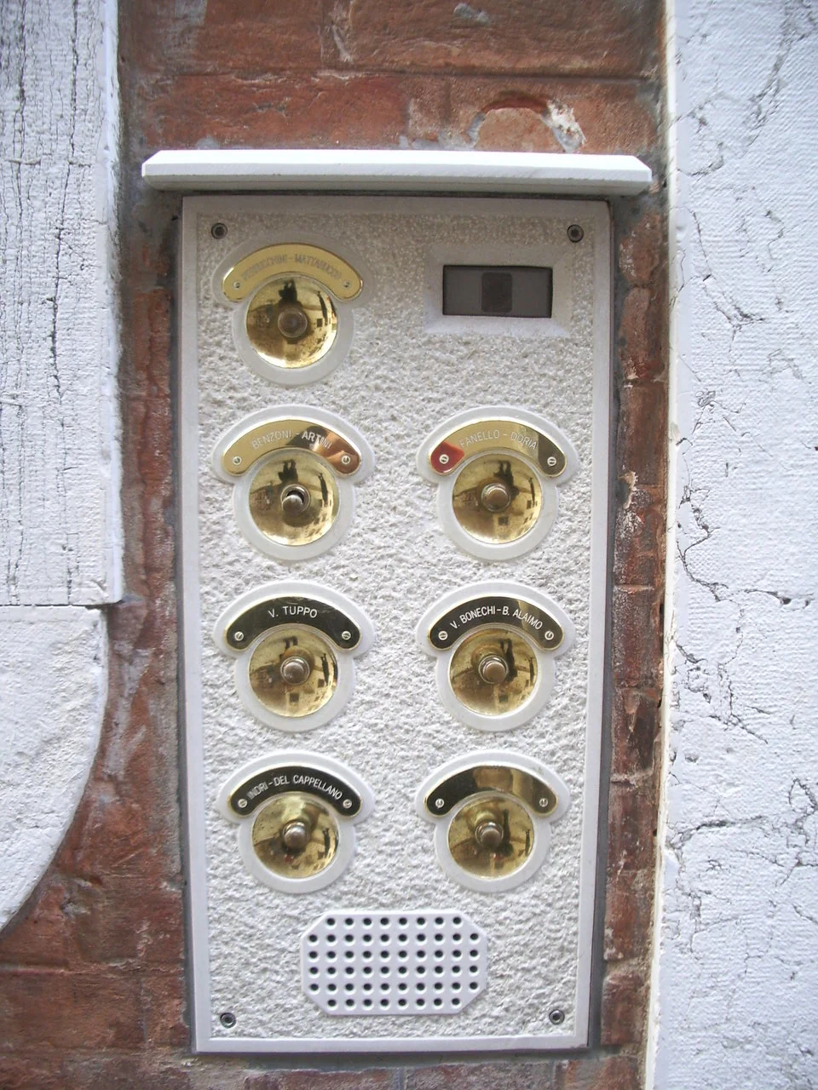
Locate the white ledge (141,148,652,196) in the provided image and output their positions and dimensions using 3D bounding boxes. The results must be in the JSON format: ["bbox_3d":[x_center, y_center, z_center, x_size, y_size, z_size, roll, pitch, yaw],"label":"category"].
[{"bbox_3d":[-0.006,-0.226,0.663,0.298,0.021,0.036,0,6,-2],"label":"white ledge"}]

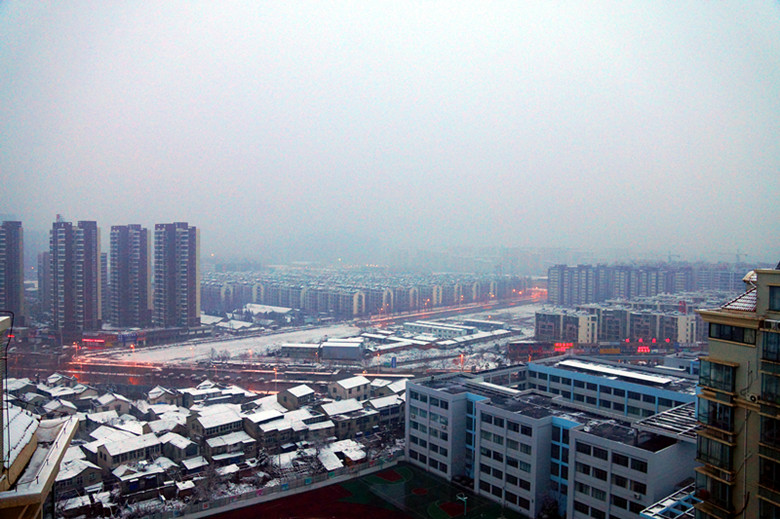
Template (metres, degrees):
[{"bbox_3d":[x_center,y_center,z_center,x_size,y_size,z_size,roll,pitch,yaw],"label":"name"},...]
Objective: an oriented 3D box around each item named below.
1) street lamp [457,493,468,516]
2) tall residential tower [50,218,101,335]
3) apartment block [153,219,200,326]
[{"bbox_3d":[15.090,51.590,114.020,1.800,4.050,2.300,-1,2,-39],"label":"street lamp"},{"bbox_3d":[-184.780,11.740,319.110,26.500,68.150,17.000,0,1,-30],"label":"tall residential tower"},{"bbox_3d":[-132.610,11.520,335.110,25.000,67.800,17.000,0,1,-30],"label":"apartment block"}]

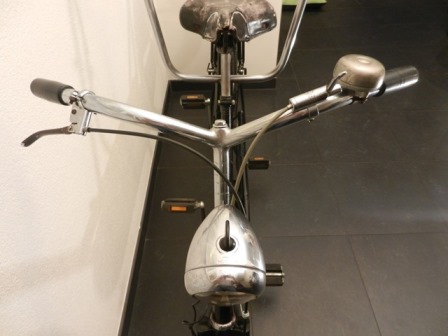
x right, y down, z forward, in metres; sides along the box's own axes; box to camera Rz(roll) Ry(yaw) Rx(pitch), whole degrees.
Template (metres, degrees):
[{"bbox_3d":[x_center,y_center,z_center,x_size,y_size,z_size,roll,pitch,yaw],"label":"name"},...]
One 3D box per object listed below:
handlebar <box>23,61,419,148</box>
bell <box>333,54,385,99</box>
[{"bbox_3d":[0.004,-0.080,0.482,0.610,0.112,0.150,-1,45,0],"label":"handlebar"},{"bbox_3d":[0.180,-0.120,0.432,0.065,0.046,0.065,-1,45,0],"label":"bell"}]

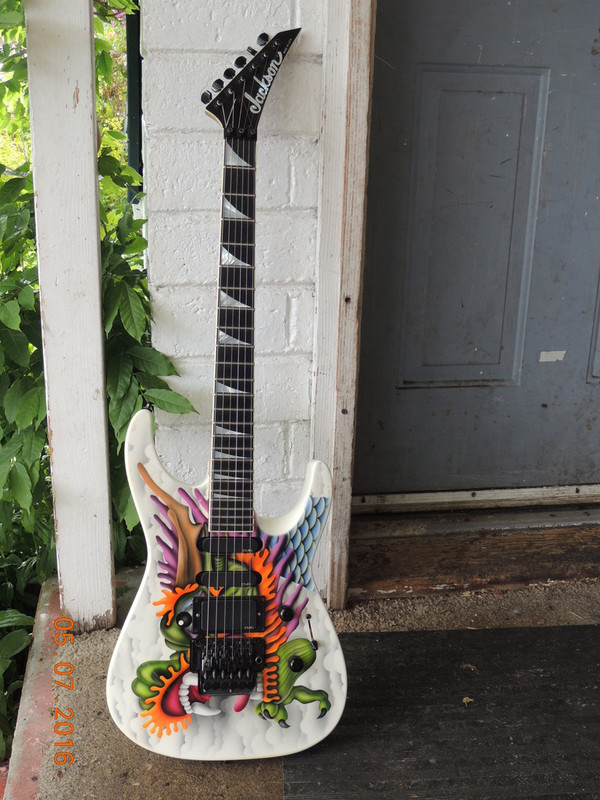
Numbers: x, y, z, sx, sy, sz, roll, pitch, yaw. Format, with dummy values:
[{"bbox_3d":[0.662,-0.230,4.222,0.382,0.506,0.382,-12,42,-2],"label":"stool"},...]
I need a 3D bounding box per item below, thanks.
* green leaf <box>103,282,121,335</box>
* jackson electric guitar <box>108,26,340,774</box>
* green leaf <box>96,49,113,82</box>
[{"bbox_3d":[-0.290,-0.143,1.550,0.032,0.097,0.020,10,12,-11],"label":"green leaf"},{"bbox_3d":[-0.093,-0.013,1.272,0.306,0.937,0.066,1,-2,0],"label":"jackson electric guitar"},{"bbox_3d":[-0.301,-0.519,1.550,0.025,0.060,0.020,-11,11,-7],"label":"green leaf"}]

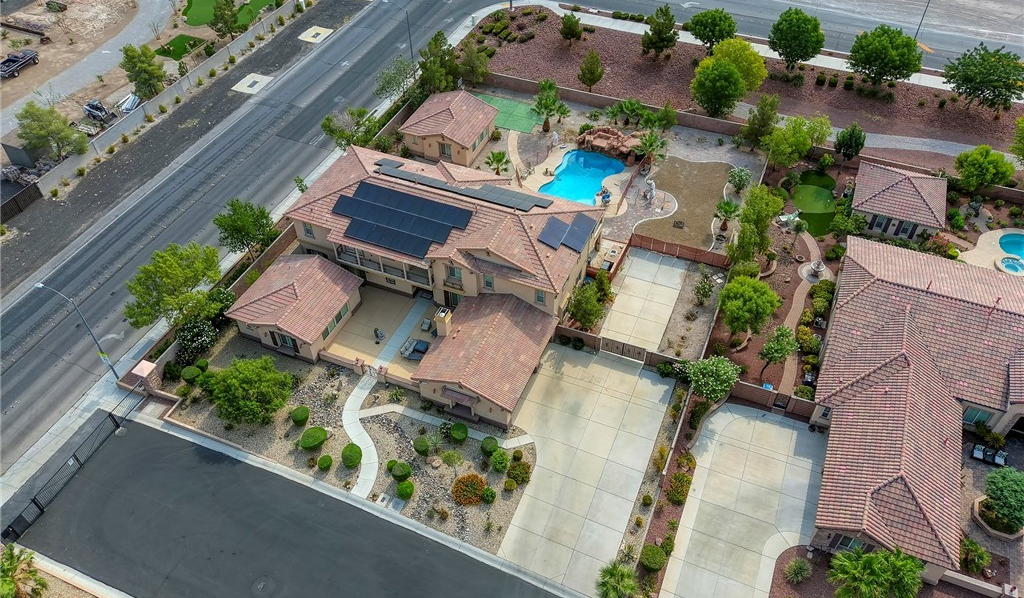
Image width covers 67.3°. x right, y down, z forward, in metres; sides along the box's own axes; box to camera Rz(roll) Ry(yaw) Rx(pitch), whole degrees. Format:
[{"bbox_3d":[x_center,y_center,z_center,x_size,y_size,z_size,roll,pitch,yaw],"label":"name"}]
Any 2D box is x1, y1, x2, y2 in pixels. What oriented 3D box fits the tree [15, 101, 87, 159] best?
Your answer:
[{"bbox_3d":[-47.782,-17.229,80.018,6.800,5.900,6.800,0,45,0],"label":"tree"}]

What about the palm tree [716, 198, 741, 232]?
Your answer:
[{"bbox_3d":[20.112,-7.686,71.901,2.400,3.250,2.400,0,45,0],"label":"palm tree"}]

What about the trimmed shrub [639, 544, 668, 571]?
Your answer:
[{"bbox_3d":[9.063,16.559,49.234,1.710,1.200,1.710,0,46,0],"label":"trimmed shrub"}]

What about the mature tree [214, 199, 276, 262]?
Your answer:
[{"bbox_3d":[-22.572,-5.490,65.864,4.970,6.230,4.970,17,48,16],"label":"mature tree"}]

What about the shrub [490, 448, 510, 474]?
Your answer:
[{"bbox_3d":[-0.813,11.457,54.397,1.350,1.500,1.350,0,45,0],"label":"shrub"}]

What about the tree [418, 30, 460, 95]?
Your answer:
[{"bbox_3d":[-8.260,-26.798,87.188,4.300,7.340,4.300,0,46,0],"label":"tree"}]

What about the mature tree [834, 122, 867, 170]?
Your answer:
[{"bbox_3d":[33.700,-14.937,77.088,2.750,5.900,2.750,0,45,0],"label":"mature tree"}]

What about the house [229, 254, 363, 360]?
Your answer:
[{"bbox_3d":[-17.639,0.361,63.063,8.200,4.200,7.740,16,48,16],"label":"house"}]

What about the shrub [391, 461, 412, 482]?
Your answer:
[{"bbox_3d":[-7.503,11.781,52.467,1.360,1.100,1.360,0,46,0],"label":"shrub"}]

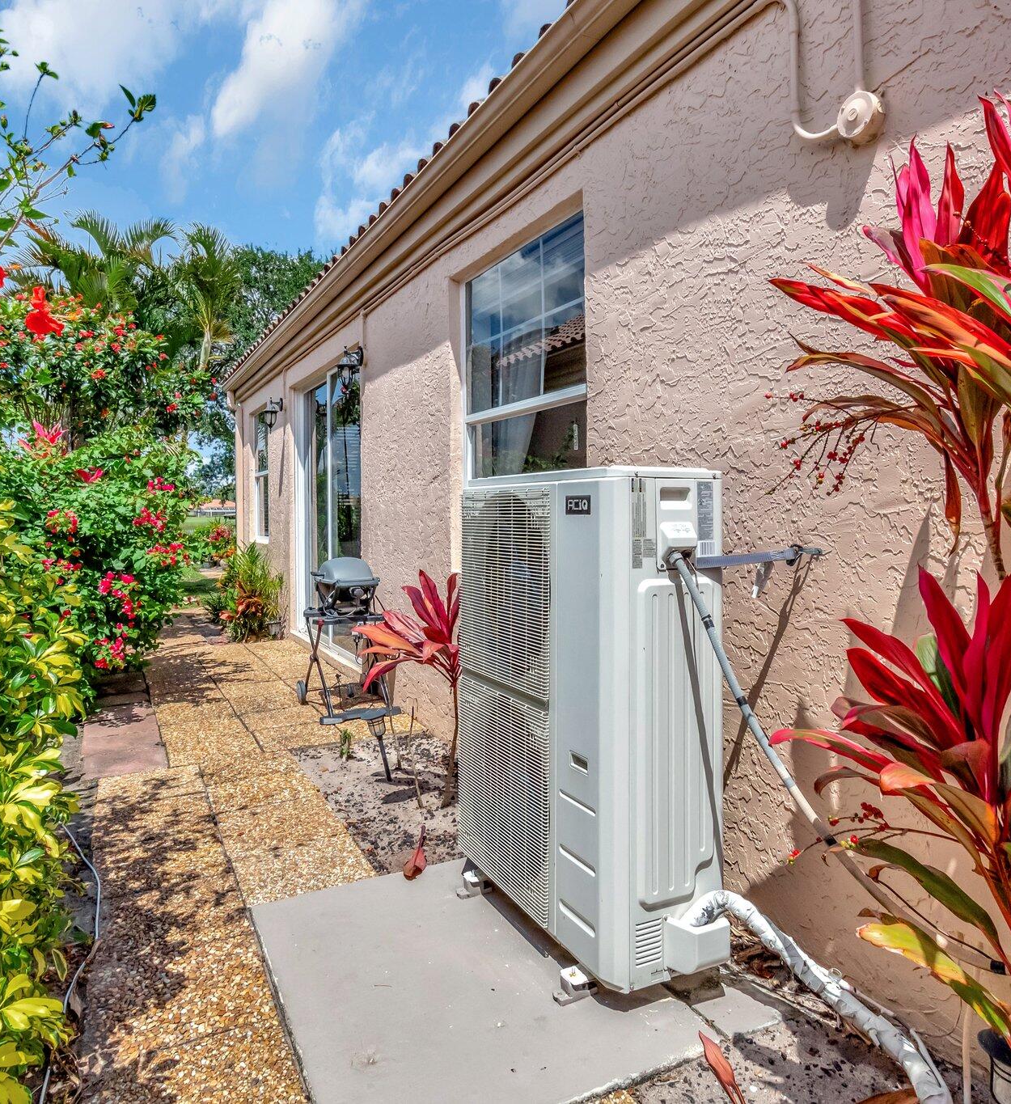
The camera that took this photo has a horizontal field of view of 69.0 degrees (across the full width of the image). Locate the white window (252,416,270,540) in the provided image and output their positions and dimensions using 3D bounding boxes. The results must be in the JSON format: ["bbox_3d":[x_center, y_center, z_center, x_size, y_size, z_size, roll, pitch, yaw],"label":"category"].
[{"bbox_3d":[-3.060,-0.940,9.350,0.100,1.650,1.320,-2,3,-28],"label":"white window"}]

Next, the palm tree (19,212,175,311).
[{"bbox_3d":[-5.800,-1.950,10.500,2.300,5.400,2.300,-2,3,-28],"label":"palm tree"}]

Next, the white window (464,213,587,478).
[{"bbox_3d":[0.065,-0.685,3.680,0.100,1.600,1.320,-2,3,-28],"label":"white window"}]

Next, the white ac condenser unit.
[{"bbox_3d":[0.220,0.450,2.350,0.380,1.370,0.950,-2,3,-28],"label":"white ac condenser unit"}]

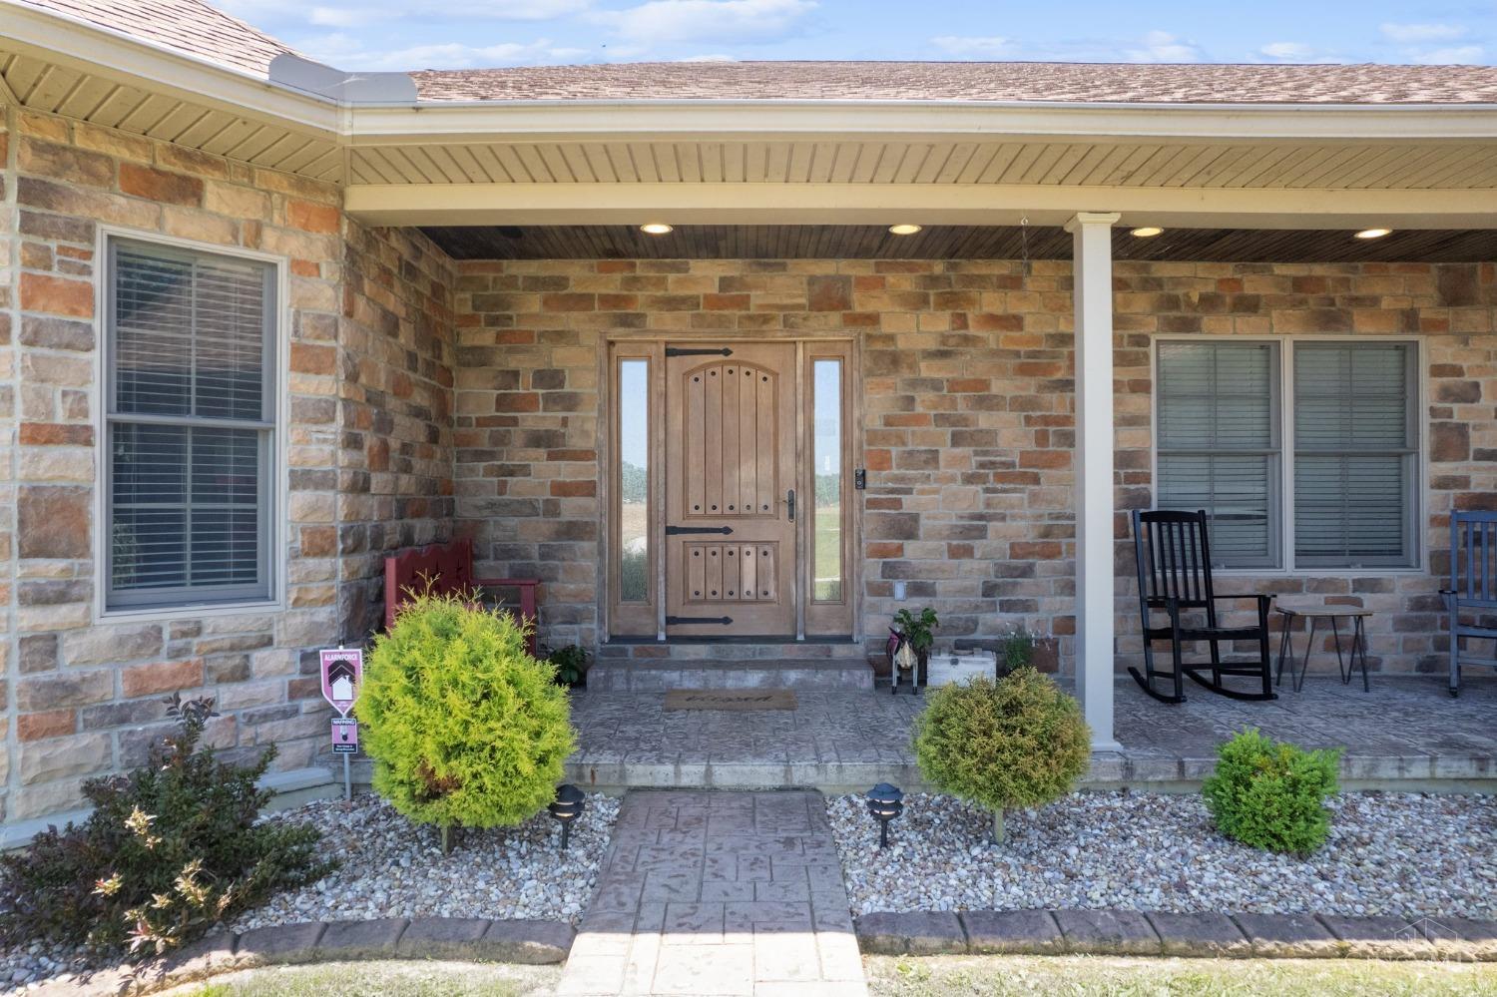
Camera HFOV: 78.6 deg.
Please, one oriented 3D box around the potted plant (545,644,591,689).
[{"bbox_3d":[-1.183,1.092,5.970,0.320,0.300,0.300,0,0,-1],"label":"potted plant"}]

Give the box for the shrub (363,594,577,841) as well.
[{"bbox_3d":[-1.087,0.815,3.509,0.820,0.920,0.820,0,0,-1],"label":"shrub"}]

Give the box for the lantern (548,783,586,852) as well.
[{"bbox_3d":[-0.716,1.255,3.580,0.147,0.258,0.147,0,0,-1],"label":"lantern"}]

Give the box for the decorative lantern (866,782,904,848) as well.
[{"bbox_3d":[0.531,1.229,3.550,0.147,0.250,0.147,0,0,-1],"label":"decorative lantern"}]

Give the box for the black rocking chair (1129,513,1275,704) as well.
[{"bbox_3d":[2.807,0.640,5.823,0.680,1.140,0.740,0,0,-8],"label":"black rocking chair"}]

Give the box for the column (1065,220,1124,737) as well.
[{"bbox_3d":[1.678,-0.080,4.464,0.210,2.560,0.210,0,0,-1],"label":"column"}]

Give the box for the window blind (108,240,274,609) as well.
[{"bbox_3d":[-2.460,-0.312,4.050,0.660,1.550,0.060,0,-1,-45],"label":"window blind"}]

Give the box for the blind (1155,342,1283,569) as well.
[{"bbox_3d":[3.242,-0.296,6.327,0.850,1.560,0.050,0,0,-1],"label":"blind"}]

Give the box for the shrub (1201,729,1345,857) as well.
[{"bbox_3d":[2.083,1.132,3.640,0.540,0.440,0.500,0,0,-1],"label":"shrub"}]

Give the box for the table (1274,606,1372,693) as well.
[{"bbox_3d":[3.652,0.963,5.842,0.490,0.495,0.410,0,0,-1],"label":"table"}]

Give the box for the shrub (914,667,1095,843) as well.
[{"bbox_3d":[0.999,1.005,3.600,0.680,0.690,0.670,0,0,-1],"label":"shrub"}]

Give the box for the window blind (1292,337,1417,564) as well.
[{"bbox_3d":[4.190,-0.304,6.340,0.850,1.550,0.060,0,0,-1],"label":"window blind"}]

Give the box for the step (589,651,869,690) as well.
[{"bbox_3d":[-0.112,1.146,5.940,1.790,0.137,0.410,0,0,-1],"label":"step"}]

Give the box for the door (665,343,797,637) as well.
[{"bbox_3d":[-0.117,-0.062,6.330,0.910,2.040,0.070,0,0,-1],"label":"door"}]

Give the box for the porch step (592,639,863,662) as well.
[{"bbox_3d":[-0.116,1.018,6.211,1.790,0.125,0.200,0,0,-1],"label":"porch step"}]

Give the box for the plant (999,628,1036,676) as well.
[{"bbox_3d":[1.774,1.028,6.030,0.260,0.350,0.250,0,0,-1],"label":"plant"}]

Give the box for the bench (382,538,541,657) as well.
[{"bbox_3d":[-1.622,0.736,5.393,0.530,0.950,1.410,0,0,-1],"label":"bench"}]

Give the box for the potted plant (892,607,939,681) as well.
[{"bbox_3d":[1.099,0.961,6.030,0.310,0.480,0.290,0,0,-1],"label":"potted plant"}]

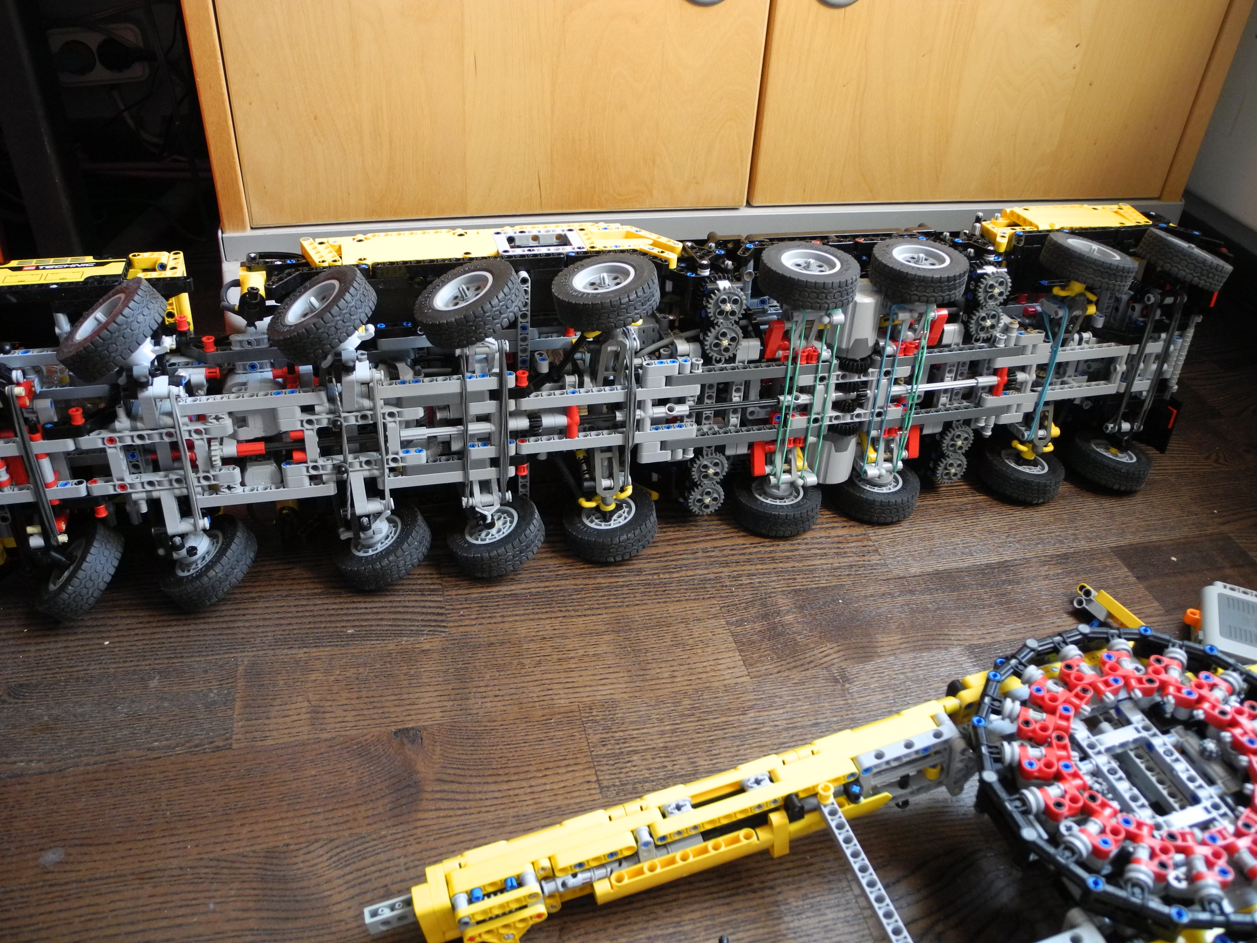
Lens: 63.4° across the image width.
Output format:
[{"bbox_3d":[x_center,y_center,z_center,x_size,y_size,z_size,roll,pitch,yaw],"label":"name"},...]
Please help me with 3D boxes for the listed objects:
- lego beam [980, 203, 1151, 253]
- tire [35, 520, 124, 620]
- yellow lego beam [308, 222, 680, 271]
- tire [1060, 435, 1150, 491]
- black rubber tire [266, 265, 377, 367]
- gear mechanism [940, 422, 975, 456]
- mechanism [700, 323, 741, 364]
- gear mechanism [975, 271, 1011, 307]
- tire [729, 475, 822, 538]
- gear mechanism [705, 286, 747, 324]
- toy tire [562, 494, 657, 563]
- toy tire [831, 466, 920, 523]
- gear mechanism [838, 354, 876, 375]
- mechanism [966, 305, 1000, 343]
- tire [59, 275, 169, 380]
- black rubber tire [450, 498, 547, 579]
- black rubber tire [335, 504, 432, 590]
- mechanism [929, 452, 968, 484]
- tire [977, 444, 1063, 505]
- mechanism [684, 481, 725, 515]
[{"bbox_3d":[0.323,-0.181,0.752,0.145,0.015,0.051,-6,34,-13],"label":"lego beam"},{"bbox_3d":[-0.330,0.059,0.614,0.061,0.020,0.061,-40,37,10],"label":"tire"},{"bbox_3d":[-0.084,-0.140,0.646,0.238,0.011,0.063,-6,34,-13],"label":"yellow lego beam"},{"bbox_3d":[0.376,-0.008,0.797,0.062,0.020,0.062,8,28,-22],"label":"tire"},{"bbox_3d":[-0.166,-0.085,0.553,0.061,0.020,0.061,-31,38,4],"label":"black rubber tire"},{"bbox_3d":[0.239,-0.021,0.736,0.025,0.025,0.008,-6,34,-13],"label":"gear mechanism"},{"bbox_3d":[0.060,-0.082,0.639,0.025,0.025,0.008,-6,34,-13],"label":"mechanism"},{"bbox_3d":[0.243,-0.120,0.672,0.025,0.025,0.008,-6,34,-13],"label":"gear mechanism"},{"bbox_3d":[0.104,0.021,0.714,0.061,0.020,0.061,2,34,-1],"label":"tire"},{"bbox_3d":[0.061,-0.103,0.629,0.025,0.025,0.008,-6,34,-13],"label":"gear mechanism"},{"bbox_3d":[-0.012,0.034,0.688,0.062,0.020,0.062,-6,36,4],"label":"toy tire"},{"bbox_3d":[0.182,0.013,0.749,0.062,0.020,0.062,-2,33,-16],"label":"toy tire"},{"bbox_3d":[0.151,-0.072,0.675,0.022,0.008,0.022,2,33,-1],"label":"gear mechanism"},{"bbox_3d":[0.244,-0.101,0.693,0.025,0.025,0.008,-6,34,-13],"label":"mechanism"},{"bbox_3d":[-0.286,-0.079,0.565,0.062,0.020,0.062,-36,34,8],"label":"tire"},{"bbox_3d":[-0.086,0.041,0.664,0.061,0.020,0.061,-21,37,-3],"label":"black rubber tire"},{"bbox_3d":[-0.159,0.048,0.661,0.062,0.020,0.062,-26,35,1],"label":"black rubber tire"},{"bbox_3d":[0.238,-0.001,0.749,0.025,0.025,0.008,-6,34,-13],"label":"mechanism"},{"bbox_3d":[0.296,0.000,0.767,0.061,0.020,0.061,-6,35,-14],"label":"tire"},{"bbox_3d":[0.055,0.018,0.707,0.025,0.025,0.008,-6,34,-13],"label":"mechanism"}]

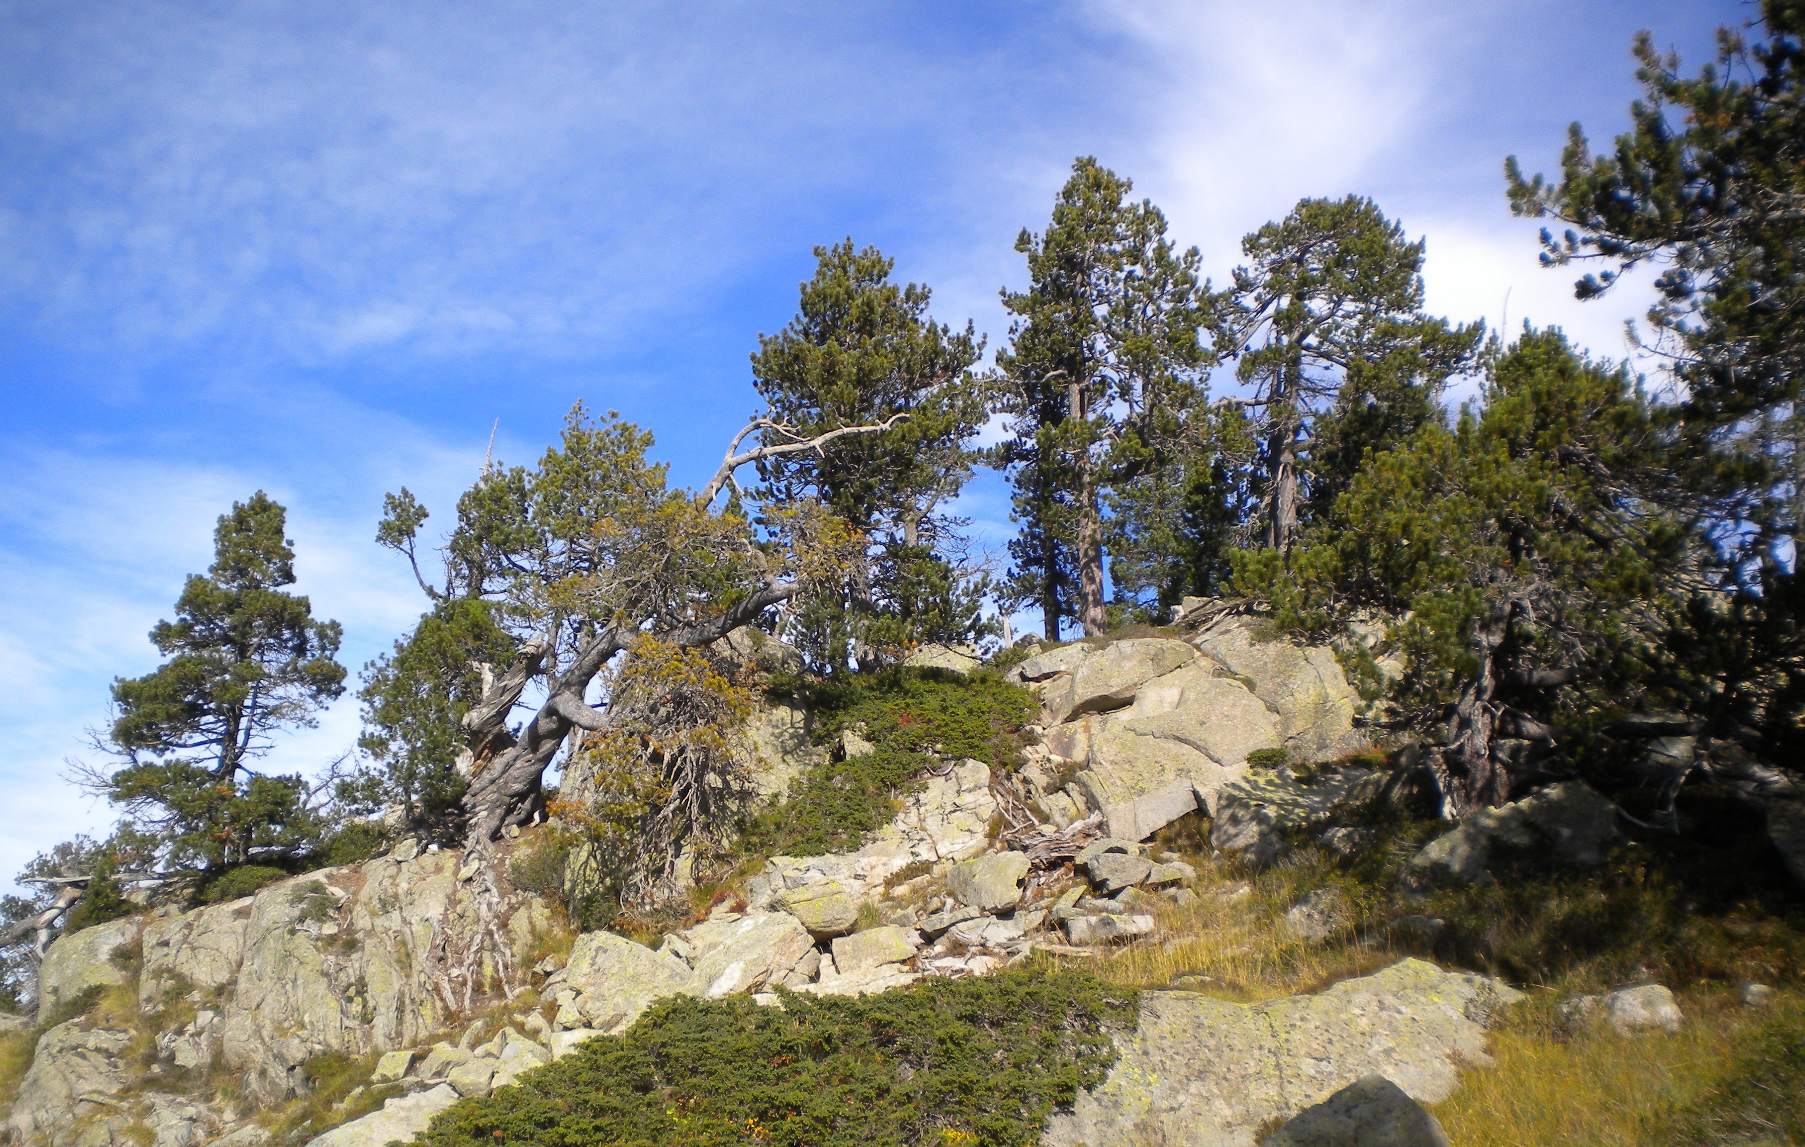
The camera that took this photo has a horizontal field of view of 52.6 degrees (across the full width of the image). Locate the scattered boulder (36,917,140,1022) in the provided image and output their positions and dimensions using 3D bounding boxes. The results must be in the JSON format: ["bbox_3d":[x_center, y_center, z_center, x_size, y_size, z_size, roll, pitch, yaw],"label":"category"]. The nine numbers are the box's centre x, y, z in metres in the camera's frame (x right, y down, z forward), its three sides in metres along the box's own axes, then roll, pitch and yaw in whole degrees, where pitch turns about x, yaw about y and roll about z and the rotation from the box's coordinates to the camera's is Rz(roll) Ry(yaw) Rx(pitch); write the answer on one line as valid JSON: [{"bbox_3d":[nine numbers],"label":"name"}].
[{"bbox_3d":[-6.912,3.342,15.500,0.827,0.849,0.900,3,-8,-24],"label":"scattered boulder"}]

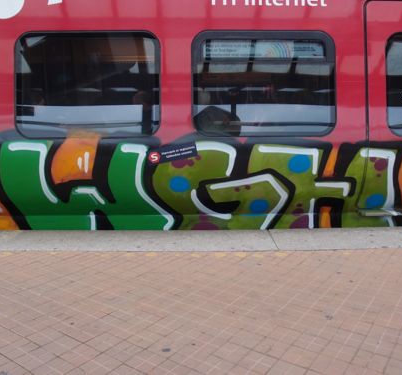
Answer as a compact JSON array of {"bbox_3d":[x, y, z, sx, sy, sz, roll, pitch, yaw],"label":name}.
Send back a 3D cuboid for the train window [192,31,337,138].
[{"bbox_3d":[0.600,-0.996,3.900,1.370,1.010,0.070,0,0,-1],"label":"train window"}]

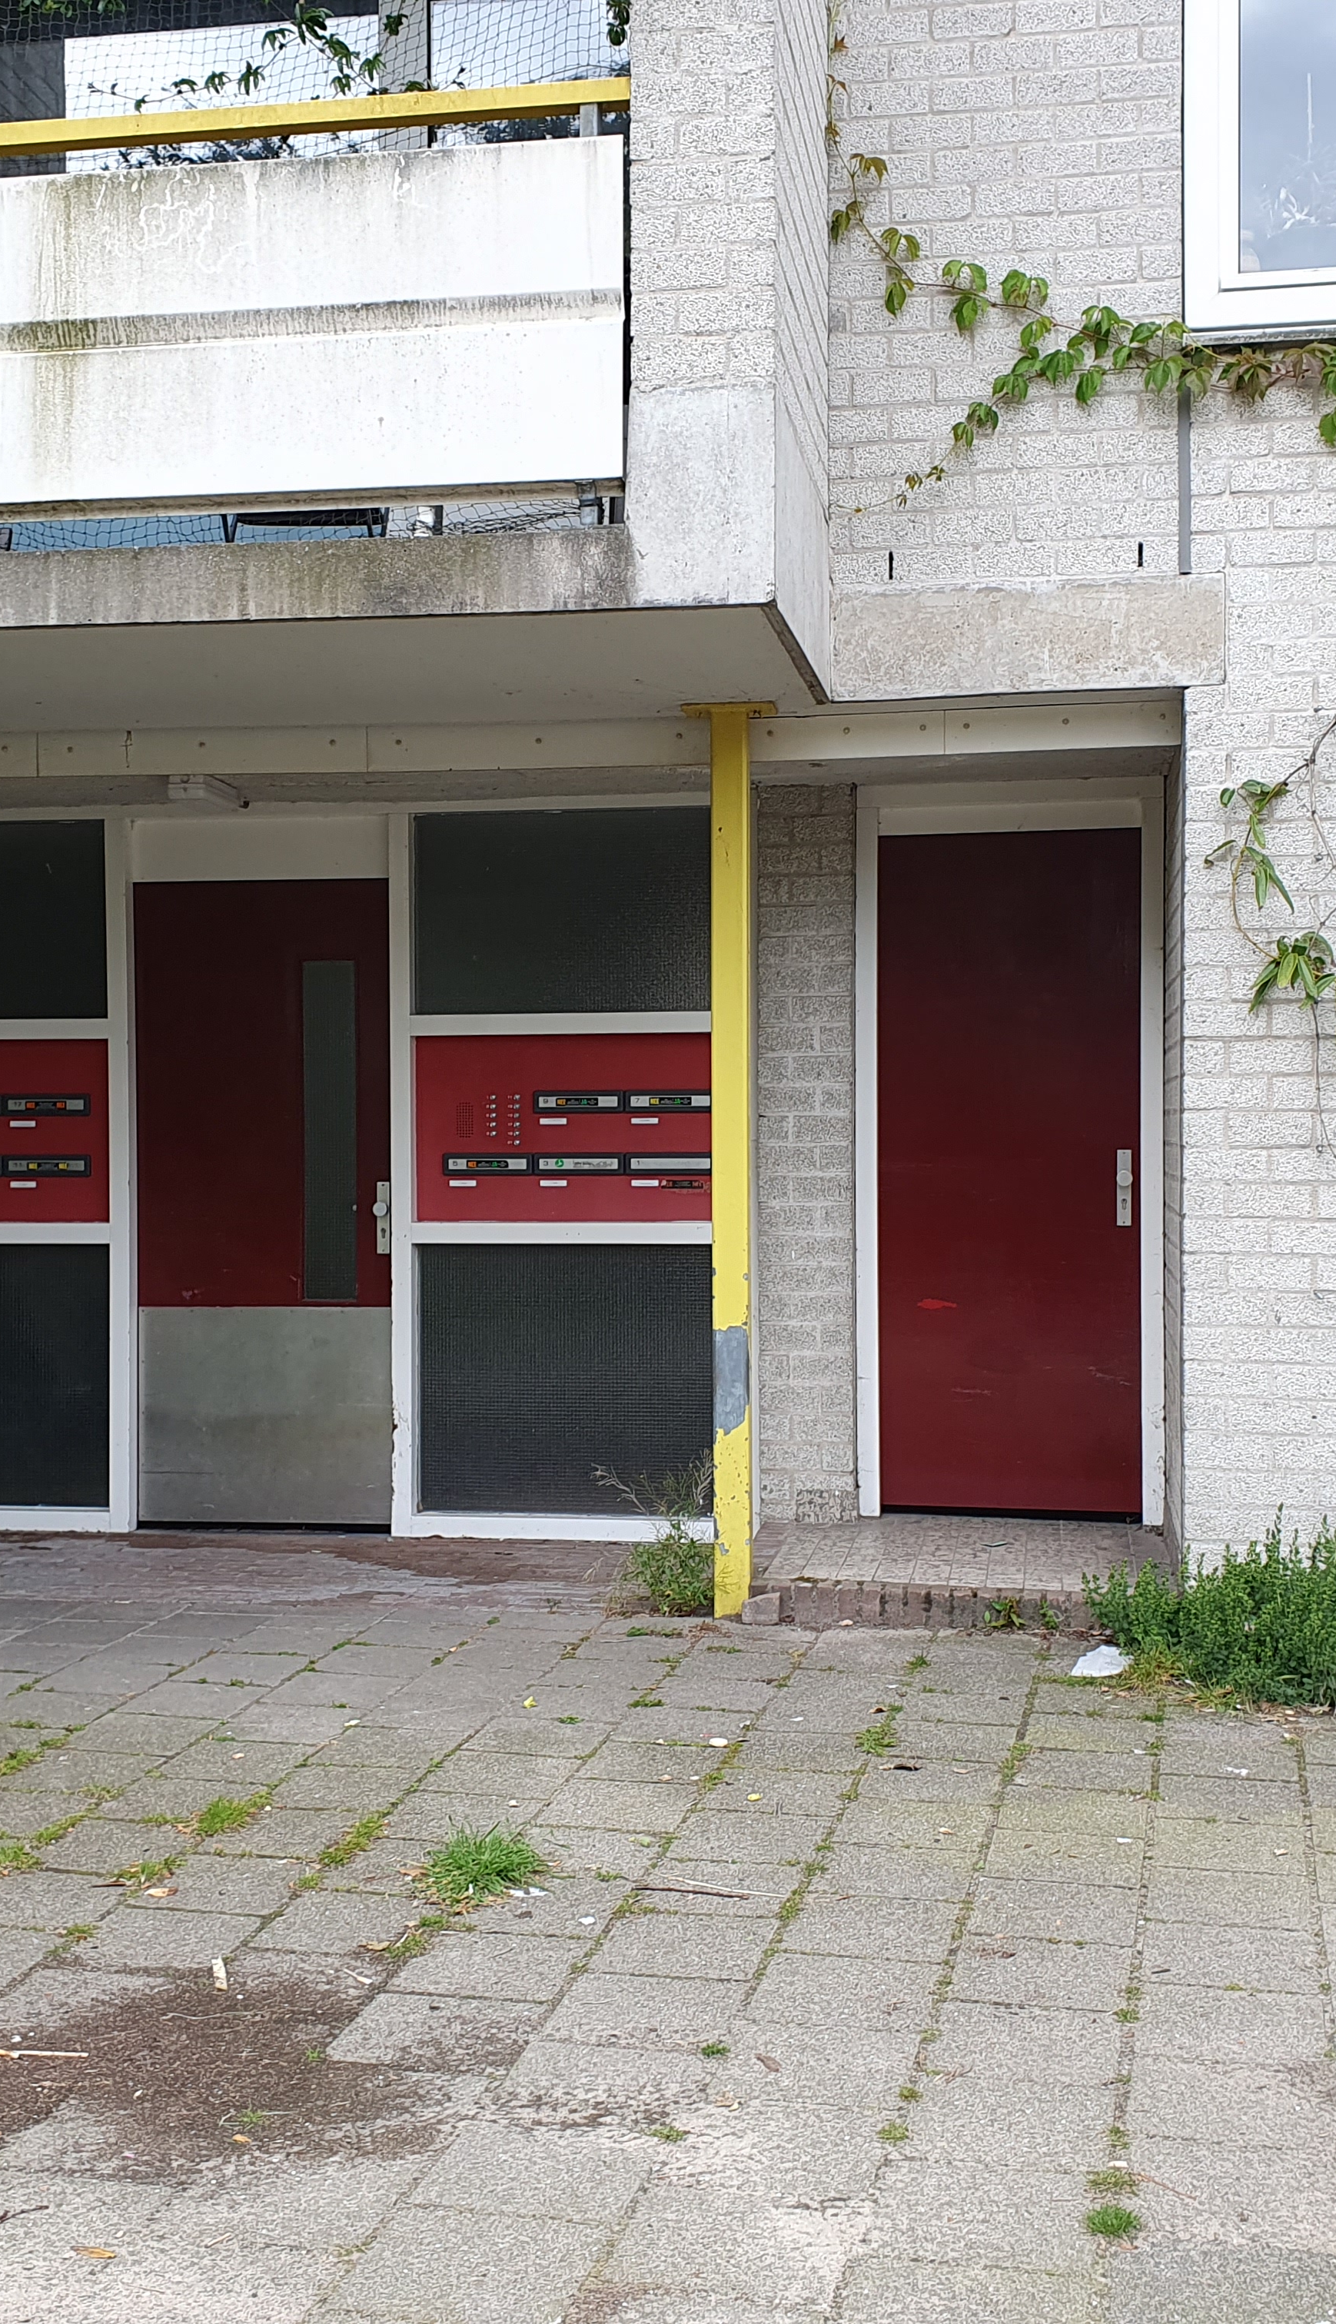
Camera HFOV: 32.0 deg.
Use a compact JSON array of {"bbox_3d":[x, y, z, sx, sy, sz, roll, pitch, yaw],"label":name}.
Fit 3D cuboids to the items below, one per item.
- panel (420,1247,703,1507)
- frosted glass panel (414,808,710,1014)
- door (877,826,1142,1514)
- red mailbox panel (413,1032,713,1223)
[{"bbox_3d":[-0.311,0.717,7.659,1.017,0.883,0.040,0,1,8],"label":"panel"},{"bbox_3d":[-0.325,-0.819,7.641,1.035,0.661,0.040,0,1,8],"label":"frosted glass panel"},{"bbox_3d":[1.092,0.037,7.421,0.825,2.170,0.060,0,1,8],"label":"door"},{"bbox_3d":[-0.317,-0.106,7.654,1.025,0.610,0.050,0,1,8],"label":"red mailbox panel"}]

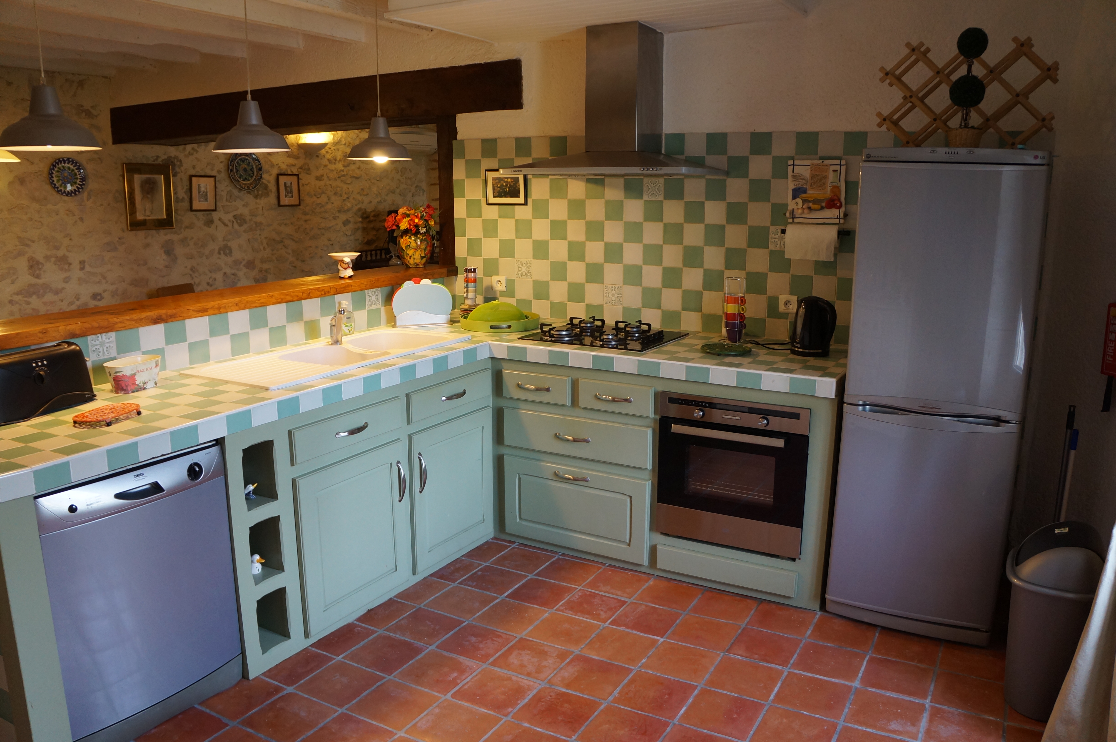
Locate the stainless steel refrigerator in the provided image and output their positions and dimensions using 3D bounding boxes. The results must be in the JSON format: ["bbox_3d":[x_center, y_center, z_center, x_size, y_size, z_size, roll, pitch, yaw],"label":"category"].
[{"bbox_3d":[1.405,0.063,3.075,0.588,1.685,0.635,6,13,29],"label":"stainless steel refrigerator"}]

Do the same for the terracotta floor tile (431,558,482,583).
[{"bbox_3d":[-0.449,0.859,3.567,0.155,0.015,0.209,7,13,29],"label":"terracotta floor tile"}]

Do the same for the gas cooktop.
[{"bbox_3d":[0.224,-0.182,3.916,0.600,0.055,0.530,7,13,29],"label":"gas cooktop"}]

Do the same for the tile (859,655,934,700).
[{"bbox_3d":[1.078,0.979,2.663,0.208,0.015,0.208,7,14,28],"label":"tile"}]

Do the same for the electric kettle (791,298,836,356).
[{"bbox_3d":[1.065,-0.187,3.466,0.215,0.240,0.163,12,16,44],"label":"electric kettle"}]

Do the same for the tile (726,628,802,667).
[{"bbox_3d":[0.707,0.947,2.860,0.208,0.015,0.208,7,14,28],"label":"tile"}]

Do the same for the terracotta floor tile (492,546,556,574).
[{"bbox_3d":[-0.152,0.820,3.592,0.220,0.015,0.225,7,14,29],"label":"terracotta floor tile"}]

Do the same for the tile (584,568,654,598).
[{"bbox_3d":[0.239,0.864,3.378,0.212,0.017,0.209,6,13,29],"label":"tile"}]

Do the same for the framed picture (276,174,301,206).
[{"bbox_3d":[-2.365,-1.589,7.346,0.020,0.288,0.255,7,14,28],"label":"framed picture"}]

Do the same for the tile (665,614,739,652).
[{"bbox_3d":[0.525,0.954,3.029,0.216,0.015,0.216,7,13,28],"label":"tile"}]

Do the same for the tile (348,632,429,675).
[{"bbox_3d":[-0.584,0.965,2.836,0.220,0.015,0.220,7,14,29],"label":"tile"}]

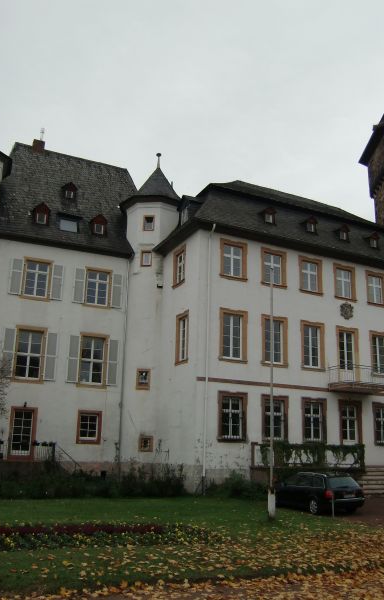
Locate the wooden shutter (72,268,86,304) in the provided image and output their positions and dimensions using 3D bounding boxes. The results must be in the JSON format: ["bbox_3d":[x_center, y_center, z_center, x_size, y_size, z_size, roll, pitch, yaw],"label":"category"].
[{"bbox_3d":[-6.985,-0.893,34.517,0.674,2.262,0.080,8,-16,-23],"label":"wooden shutter"}]

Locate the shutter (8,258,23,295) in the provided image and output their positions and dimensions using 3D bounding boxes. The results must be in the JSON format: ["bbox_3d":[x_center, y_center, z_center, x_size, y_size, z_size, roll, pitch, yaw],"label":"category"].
[{"bbox_3d":[-10.447,-1.374,33.020,0.683,2.193,0.080,8,-16,-23],"label":"shutter"}]

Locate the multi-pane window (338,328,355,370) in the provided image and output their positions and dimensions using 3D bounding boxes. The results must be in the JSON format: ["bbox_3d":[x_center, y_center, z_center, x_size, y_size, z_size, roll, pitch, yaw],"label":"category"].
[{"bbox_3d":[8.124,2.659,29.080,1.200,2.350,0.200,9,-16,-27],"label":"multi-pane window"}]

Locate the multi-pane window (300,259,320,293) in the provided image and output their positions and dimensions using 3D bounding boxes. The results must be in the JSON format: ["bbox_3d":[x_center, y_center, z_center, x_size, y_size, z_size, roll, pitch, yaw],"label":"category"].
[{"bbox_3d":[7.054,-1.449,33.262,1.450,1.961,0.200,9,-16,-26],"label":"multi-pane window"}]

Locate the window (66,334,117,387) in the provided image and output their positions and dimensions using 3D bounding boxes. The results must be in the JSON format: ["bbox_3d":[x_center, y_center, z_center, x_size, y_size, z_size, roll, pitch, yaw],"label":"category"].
[{"bbox_3d":[-5.307,3.269,29.708,2.573,2.632,0.200,8,-15,-25],"label":"window"}]

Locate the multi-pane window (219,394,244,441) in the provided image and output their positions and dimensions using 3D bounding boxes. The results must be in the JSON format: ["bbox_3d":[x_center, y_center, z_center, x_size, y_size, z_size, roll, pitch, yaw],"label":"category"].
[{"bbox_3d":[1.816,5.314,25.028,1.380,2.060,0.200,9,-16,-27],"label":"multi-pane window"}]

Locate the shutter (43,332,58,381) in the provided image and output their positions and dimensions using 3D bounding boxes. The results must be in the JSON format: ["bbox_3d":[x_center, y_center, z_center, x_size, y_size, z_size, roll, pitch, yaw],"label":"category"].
[{"bbox_3d":[-7.944,3.207,31.368,0.595,2.690,0.070,8,-15,-25],"label":"shutter"}]

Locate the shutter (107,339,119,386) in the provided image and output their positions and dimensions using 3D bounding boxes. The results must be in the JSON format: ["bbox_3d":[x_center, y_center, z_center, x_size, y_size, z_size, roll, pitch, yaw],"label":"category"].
[{"bbox_3d":[-4.297,3.409,30.123,0.516,2.551,0.070,8,-15,-25],"label":"shutter"}]

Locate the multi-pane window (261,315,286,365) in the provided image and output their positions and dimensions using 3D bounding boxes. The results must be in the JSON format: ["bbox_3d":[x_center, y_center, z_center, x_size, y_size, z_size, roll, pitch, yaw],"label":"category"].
[{"bbox_3d":[4.362,2.140,29.315,1.472,2.393,0.180,9,-16,-27],"label":"multi-pane window"}]

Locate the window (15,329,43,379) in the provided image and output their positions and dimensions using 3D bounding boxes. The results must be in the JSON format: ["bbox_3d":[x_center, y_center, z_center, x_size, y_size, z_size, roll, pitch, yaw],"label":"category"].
[{"bbox_3d":[-8.319,2.763,28.356,1.258,2.587,0.200,8,-15,-25],"label":"window"}]

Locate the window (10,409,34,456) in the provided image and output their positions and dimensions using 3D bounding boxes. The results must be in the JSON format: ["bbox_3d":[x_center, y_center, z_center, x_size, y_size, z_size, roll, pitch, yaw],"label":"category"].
[{"bbox_3d":[-8.892,6.955,29.133,1.001,2.381,0.180,9,-16,-27],"label":"window"}]

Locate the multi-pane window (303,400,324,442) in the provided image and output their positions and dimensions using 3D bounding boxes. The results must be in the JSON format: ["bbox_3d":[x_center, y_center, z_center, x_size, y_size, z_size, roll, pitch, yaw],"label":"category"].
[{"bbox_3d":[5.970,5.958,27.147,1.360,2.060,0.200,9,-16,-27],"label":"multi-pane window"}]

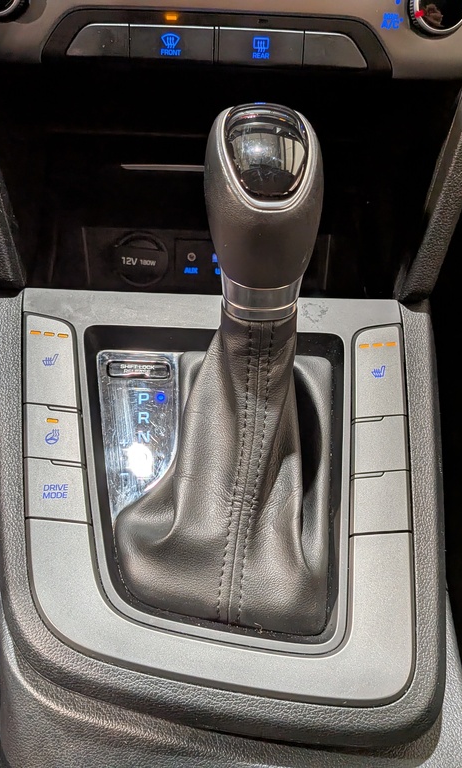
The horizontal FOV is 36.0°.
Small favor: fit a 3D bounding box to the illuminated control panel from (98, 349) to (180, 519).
[{"bbox_3d":[-0.043,0.023,0.348,0.041,0.009,0.089,-3,58,-7],"label":"illuminated control panel"}]

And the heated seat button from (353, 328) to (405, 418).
[{"bbox_3d":[0.075,-0.005,0.365,0.026,0.009,0.059,5,58,-2],"label":"heated seat button"}]

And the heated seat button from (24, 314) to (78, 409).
[{"bbox_3d":[-0.089,-0.010,0.353,0.026,0.009,0.054,-4,58,-8],"label":"heated seat button"}]

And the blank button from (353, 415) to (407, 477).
[{"bbox_3d":[0.071,0.031,0.342,0.027,0.009,0.032,6,58,-2],"label":"blank button"}]

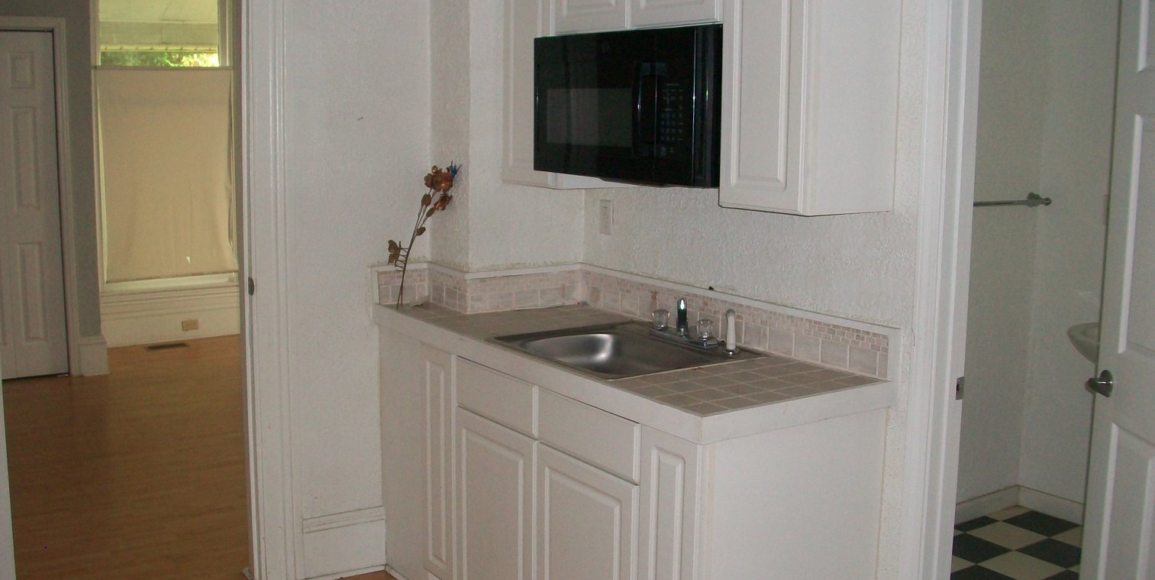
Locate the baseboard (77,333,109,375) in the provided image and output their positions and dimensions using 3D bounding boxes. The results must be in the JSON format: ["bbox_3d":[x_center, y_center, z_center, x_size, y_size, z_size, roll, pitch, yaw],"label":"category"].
[{"bbox_3d":[-2.958,0.402,6.944,0.165,0.247,0.030,-5,11,-34],"label":"baseboard"}]

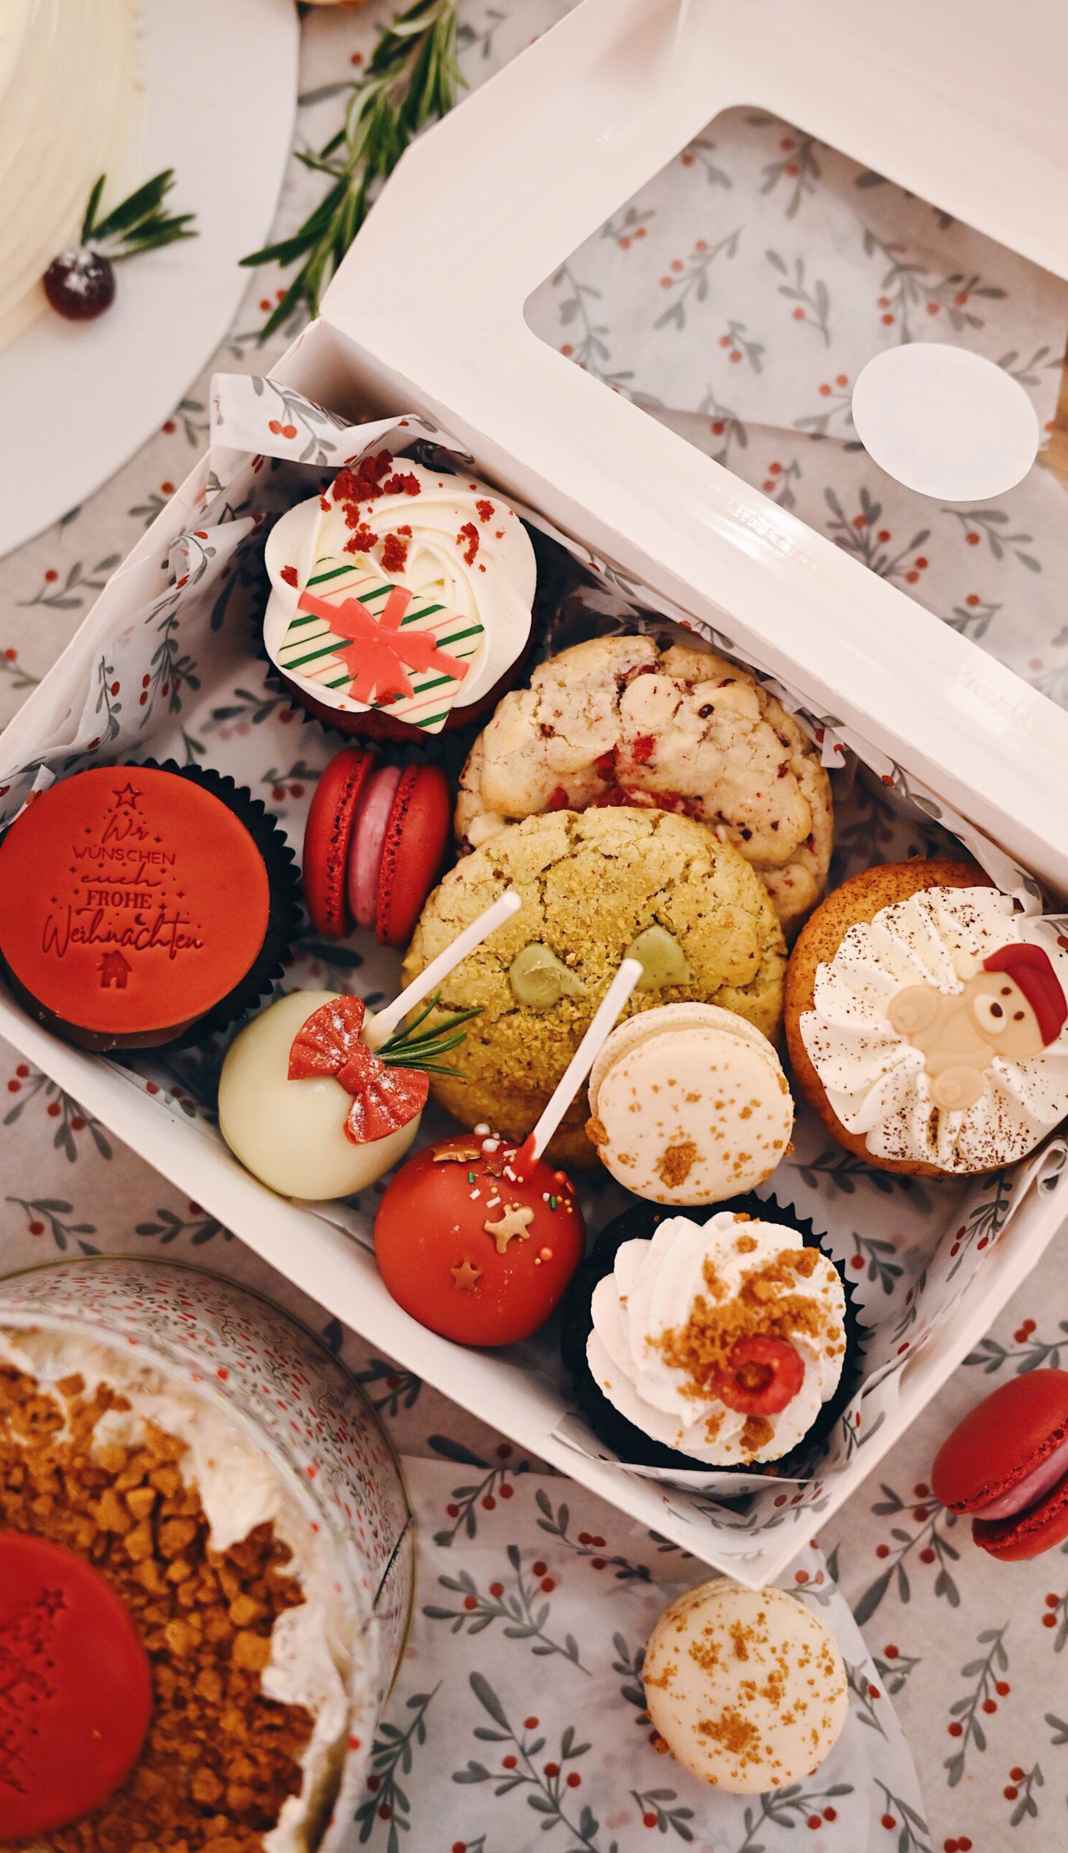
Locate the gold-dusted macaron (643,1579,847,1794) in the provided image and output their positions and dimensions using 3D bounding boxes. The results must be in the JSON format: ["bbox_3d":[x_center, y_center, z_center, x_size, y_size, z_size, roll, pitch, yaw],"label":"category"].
[{"bbox_3d":[0.050,0.182,0.495,0.047,0.029,0.047,0,88,2],"label":"gold-dusted macaron"}]

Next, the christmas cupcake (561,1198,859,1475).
[{"bbox_3d":[0.041,0.095,0.483,0.069,0.068,0.069,0,85,2],"label":"christmas cupcake"}]

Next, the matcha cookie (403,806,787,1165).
[{"bbox_3d":[0.014,0.014,0.483,0.090,0.030,0.090,2,103,8],"label":"matcha cookie"}]

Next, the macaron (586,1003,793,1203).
[{"bbox_3d":[0.036,0.041,0.481,0.047,0.029,0.047,0,108,-1],"label":"macaron"}]

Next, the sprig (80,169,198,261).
[{"bbox_3d":[-0.102,-0.182,0.529,0.032,0.016,0.025,-32,85,0],"label":"sprig"}]

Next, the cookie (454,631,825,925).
[{"bbox_3d":[0.026,-0.025,0.493,0.090,0.030,0.090,2,102,9],"label":"cookie"}]

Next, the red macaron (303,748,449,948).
[{"bbox_3d":[-0.038,-0.019,0.502,0.032,0.046,0.046,7,86,3],"label":"red macaron"}]

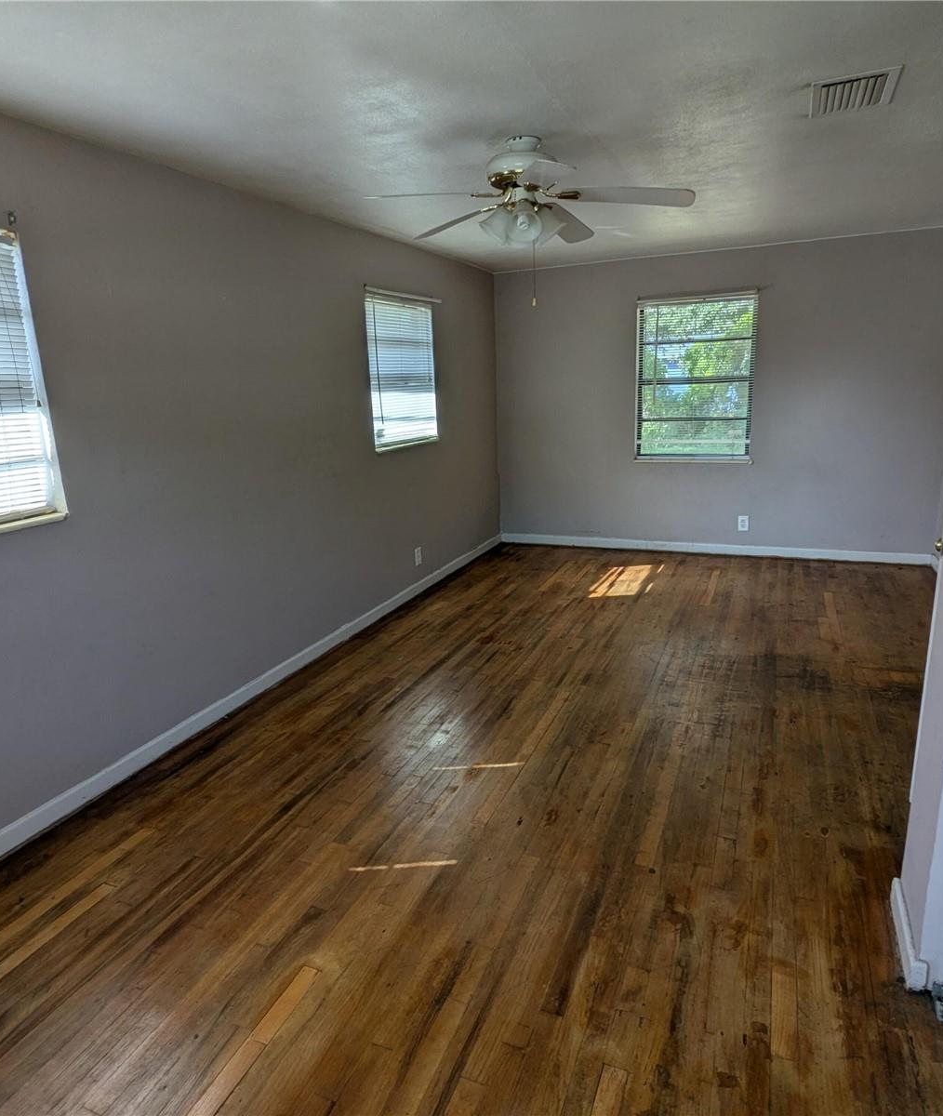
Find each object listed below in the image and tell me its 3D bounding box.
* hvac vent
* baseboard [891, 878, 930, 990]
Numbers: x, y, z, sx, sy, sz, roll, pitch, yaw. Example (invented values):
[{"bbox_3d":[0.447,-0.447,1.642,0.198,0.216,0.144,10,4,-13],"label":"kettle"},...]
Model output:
[{"bbox_3d":[1.329,-1.610,2.396,0.262,0.020,0.358,4,16,23],"label":"hvac vent"},{"bbox_3d":[1.172,1.000,1.843,0.035,0.085,0.325,4,16,23],"label":"baseboard"}]

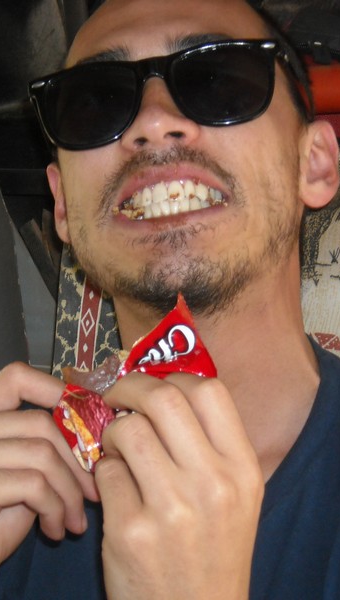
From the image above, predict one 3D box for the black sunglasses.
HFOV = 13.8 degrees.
[{"bbox_3d":[0.005,-0.089,0.846,0.150,0.052,0.147,-8,-18,9],"label":"black sunglasses"}]

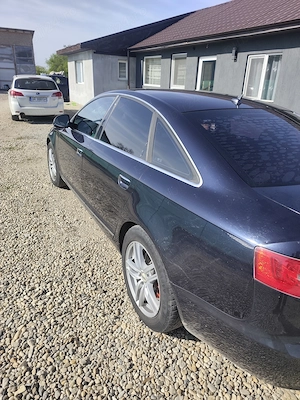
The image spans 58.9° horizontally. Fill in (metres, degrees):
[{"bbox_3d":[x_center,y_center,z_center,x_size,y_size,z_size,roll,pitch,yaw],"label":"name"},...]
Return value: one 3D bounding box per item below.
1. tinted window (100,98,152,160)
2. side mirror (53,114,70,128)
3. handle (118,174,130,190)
[{"bbox_3d":[-0.155,-0.544,1.975,0.050,0.400,0.860,17,11,-35],"label":"tinted window"},{"bbox_3d":[-0.917,-0.820,2.793,0.210,0.145,0.140,-10,25,-28],"label":"side mirror"},{"bbox_3d":[-0.166,-0.111,1.713,0.060,0.090,0.185,-10,25,-28],"label":"handle"}]

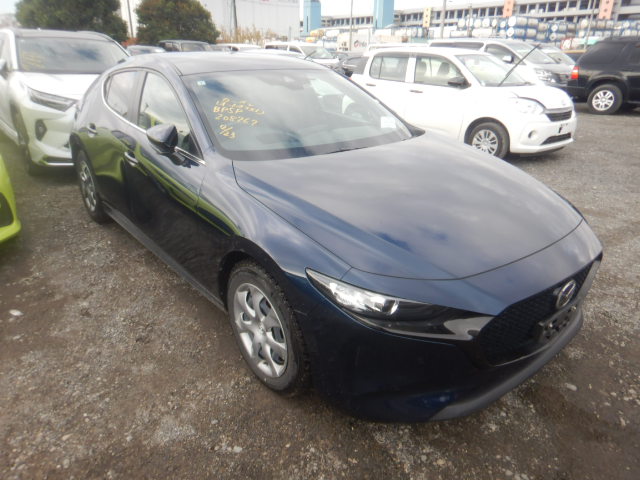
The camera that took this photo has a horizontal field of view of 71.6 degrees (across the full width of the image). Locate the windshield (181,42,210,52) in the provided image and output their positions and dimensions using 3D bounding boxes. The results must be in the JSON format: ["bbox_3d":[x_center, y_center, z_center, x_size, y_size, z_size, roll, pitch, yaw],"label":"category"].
[{"bbox_3d":[-5.203,-8.115,19.000,1.300,0.750,0.100,-17,-10,-37],"label":"windshield"}]

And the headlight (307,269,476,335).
[{"bbox_3d":[0.243,0.229,1.528,0.615,0.170,0.185,3,24,4],"label":"headlight"}]

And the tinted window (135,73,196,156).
[{"bbox_3d":[-0.822,-0.706,2.449,0.060,0.380,0.880,8,13,-45],"label":"tinted window"}]

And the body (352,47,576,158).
[{"bbox_3d":[2.258,-2.367,7.372,1.680,1.530,3.650,-18,30,-37],"label":"body"}]

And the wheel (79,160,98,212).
[{"bbox_3d":[-1.975,-0.482,3.921,0.150,0.435,0.435,-17,30,-37],"label":"wheel"}]

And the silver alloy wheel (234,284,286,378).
[{"bbox_3d":[-0.219,0.387,2.027,0.150,0.435,0.435,-16,29,-35],"label":"silver alloy wheel"}]

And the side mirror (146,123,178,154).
[{"bbox_3d":[-0.780,-0.499,2.187,0.200,0.165,0.150,-17,30,-37],"label":"side mirror"}]

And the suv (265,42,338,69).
[{"bbox_3d":[-0.880,-8.036,20.024,1.700,1.680,4.100,-14,28,-31],"label":"suv"}]

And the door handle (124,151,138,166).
[{"bbox_3d":[-1.167,-0.504,2.746,0.050,0.050,0.210,-17,30,-37],"label":"door handle"}]

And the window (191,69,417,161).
[{"bbox_3d":[-0.044,-0.792,2.667,1.420,0.120,1.000,-17,52,-37],"label":"window"}]

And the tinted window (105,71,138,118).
[{"bbox_3d":[-1.374,-0.996,3.056,0.060,0.360,0.580,8,13,-45],"label":"tinted window"}]

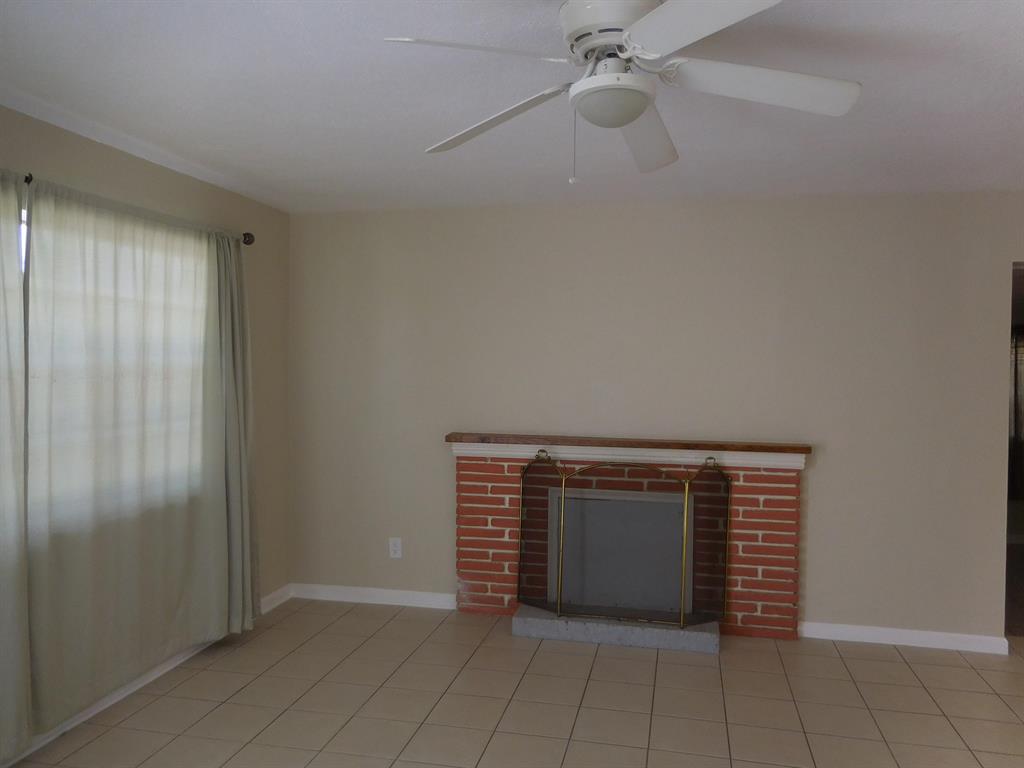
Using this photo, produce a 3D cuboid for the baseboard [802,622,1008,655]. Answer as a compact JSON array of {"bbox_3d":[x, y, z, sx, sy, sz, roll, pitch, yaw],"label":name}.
[{"bbox_3d":[2.084,1.363,3.976,1.027,0.088,0.015,1,1,13],"label":"baseboard"}]

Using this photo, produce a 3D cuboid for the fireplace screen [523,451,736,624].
[{"bbox_3d":[0.595,0.839,4.120,1.190,0.910,0.257,1,1,13],"label":"fireplace screen"}]

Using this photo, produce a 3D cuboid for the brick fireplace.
[{"bbox_3d":[0.613,0.854,4.220,2.020,1.077,0.168,1,1,13],"label":"brick fireplace"}]

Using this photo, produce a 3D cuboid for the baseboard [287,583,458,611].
[{"bbox_3d":[-0.872,1.331,4.635,1.110,0.088,0.015,1,1,13],"label":"baseboard"}]

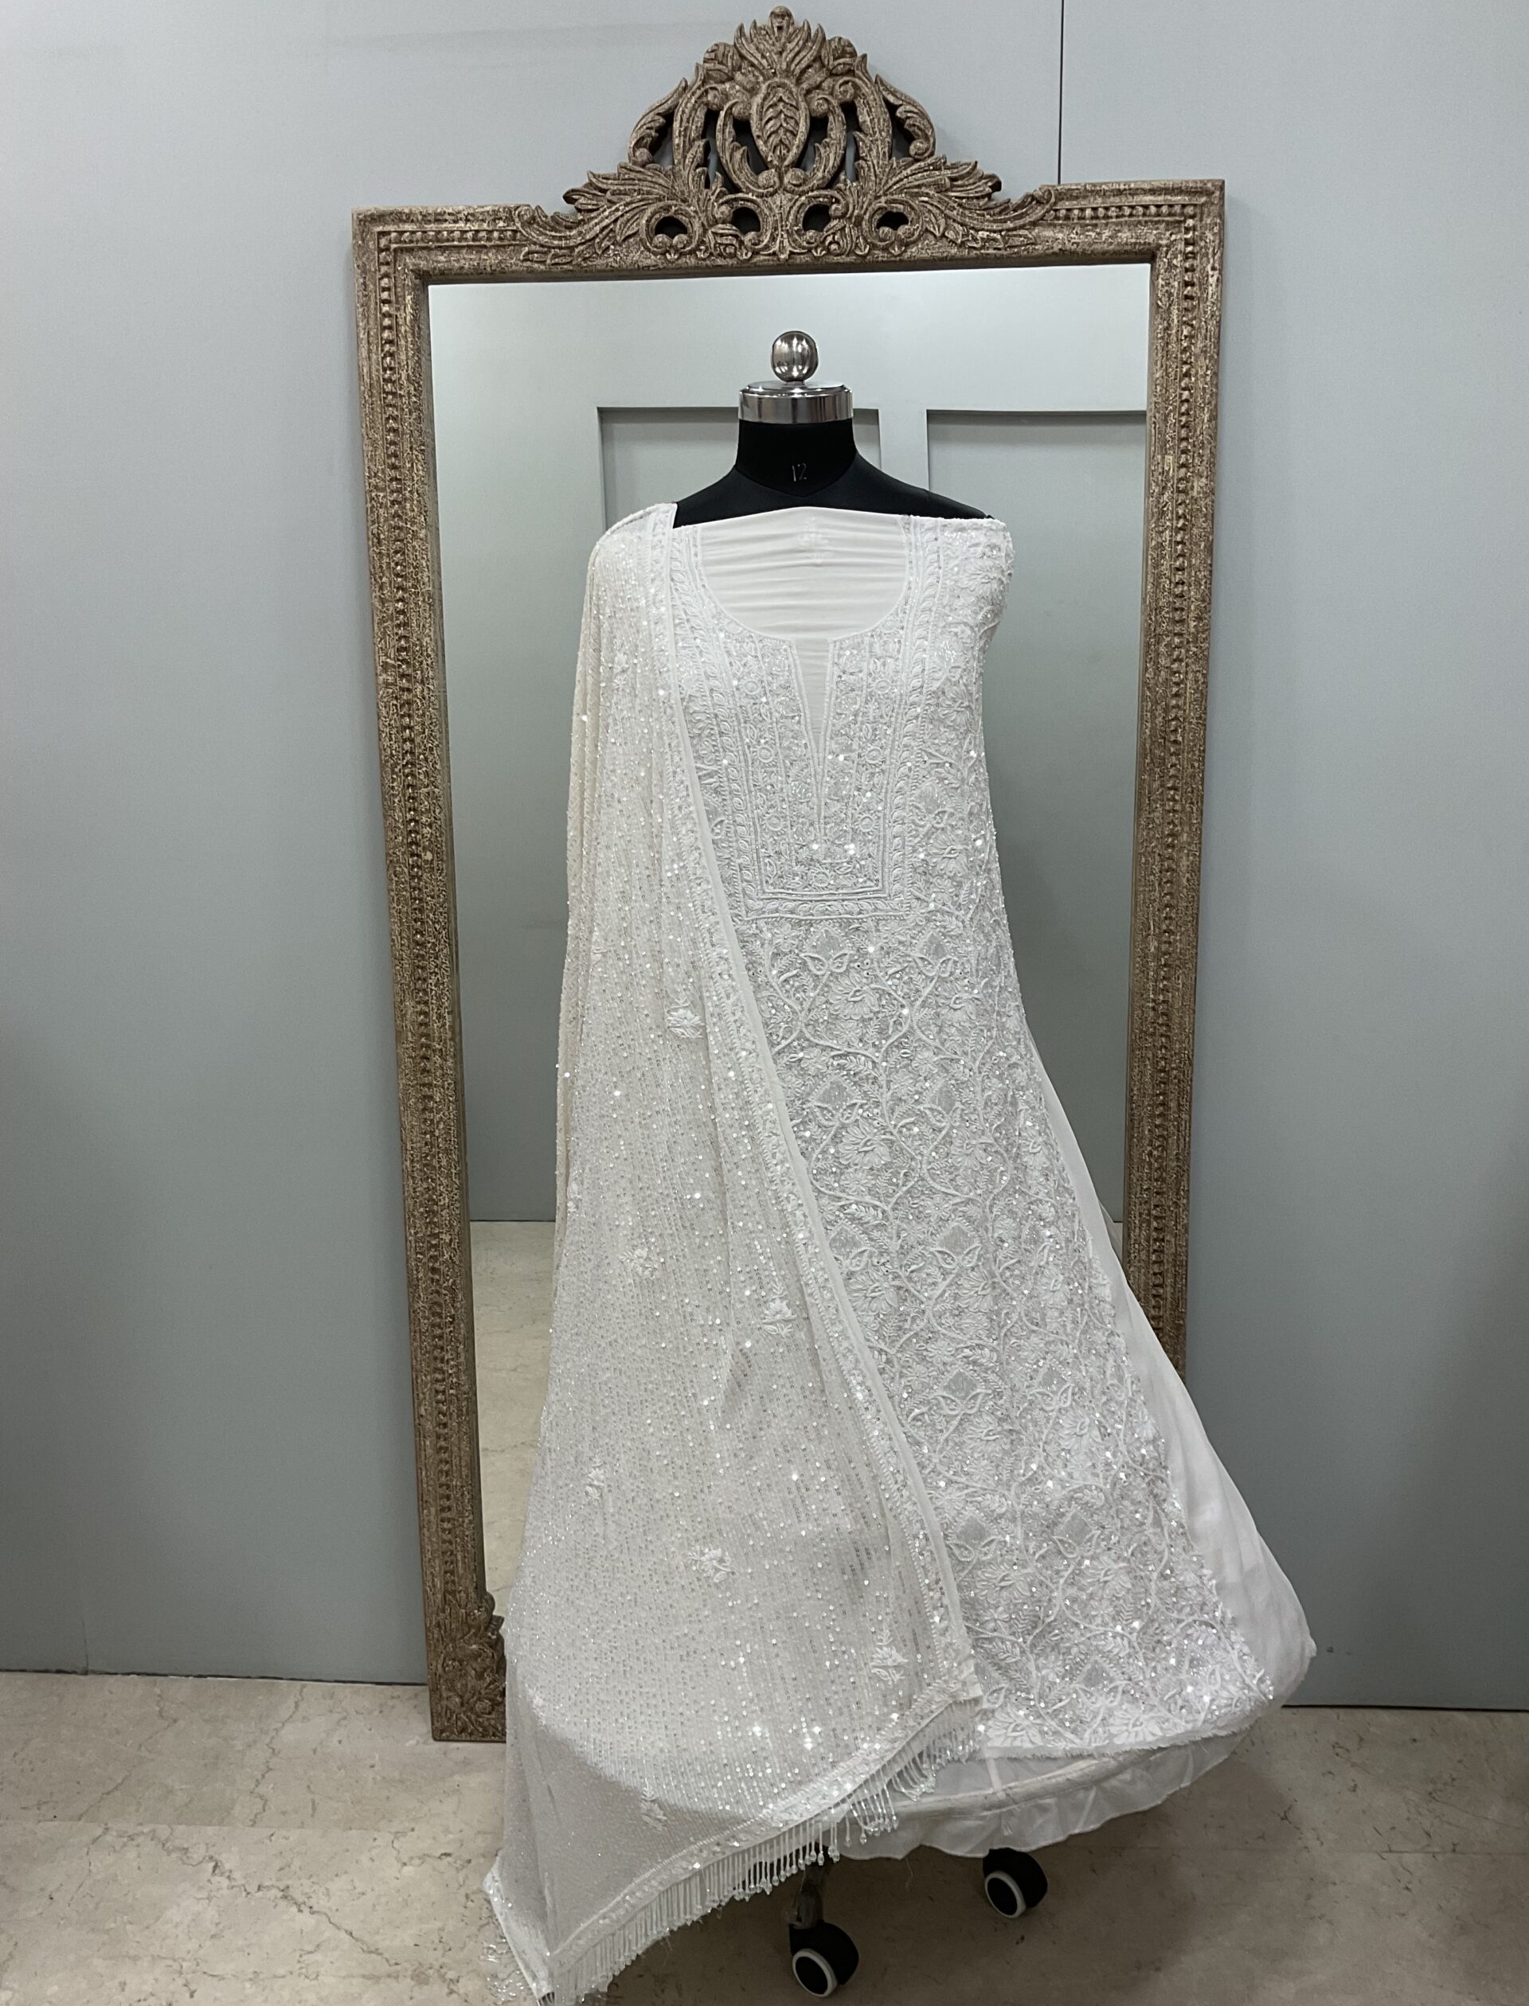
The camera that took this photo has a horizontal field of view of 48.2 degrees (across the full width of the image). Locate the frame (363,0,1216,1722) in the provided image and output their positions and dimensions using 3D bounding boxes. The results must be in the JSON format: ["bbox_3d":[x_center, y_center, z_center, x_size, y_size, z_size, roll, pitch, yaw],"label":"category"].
[{"bbox_3d":[0.031,-0.055,1.950,0.915,1.978,0.055,0,10,4],"label":"frame"}]

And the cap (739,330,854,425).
[{"bbox_3d":[0.030,-0.575,1.582,0.106,0.090,0.106,-1,12,0],"label":"cap"}]

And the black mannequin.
[{"bbox_3d":[0.038,-0.184,1.665,0.390,0.740,0.240,-1,12,-3],"label":"black mannequin"}]

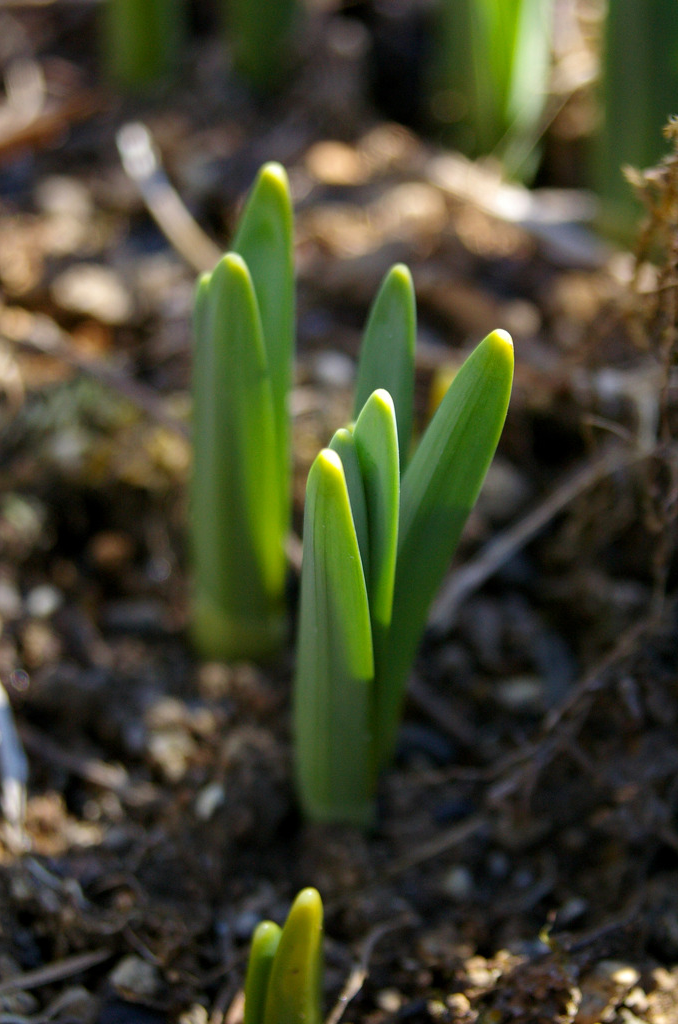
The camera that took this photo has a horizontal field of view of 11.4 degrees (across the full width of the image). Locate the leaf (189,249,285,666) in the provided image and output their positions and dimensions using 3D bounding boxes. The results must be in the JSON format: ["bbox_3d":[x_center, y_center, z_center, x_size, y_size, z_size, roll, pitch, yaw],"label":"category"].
[{"bbox_3d":[-0.020,-0.010,0.660,0.018,0.087,0.013,0,28,0],"label":"leaf"}]

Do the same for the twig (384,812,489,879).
[{"bbox_3d":[0.018,0.060,0.617,0.025,0.003,0.003,-23,36,-37],"label":"twig"}]

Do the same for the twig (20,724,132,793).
[{"bbox_3d":[-0.050,0.047,0.643,0.030,0.004,0.004,25,37,38],"label":"twig"}]

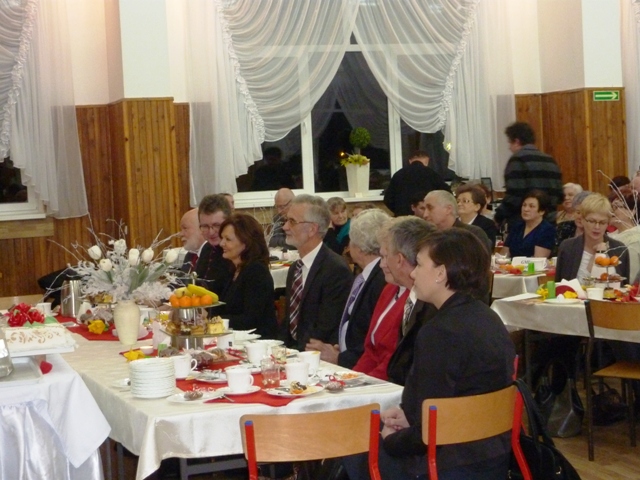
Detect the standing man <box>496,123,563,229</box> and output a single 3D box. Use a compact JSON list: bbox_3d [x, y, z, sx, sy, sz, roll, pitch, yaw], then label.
[{"bbox_3d":[1.624,0.009,9.600,0.420,1.790,0.540,1,5,45],"label":"standing man"}]

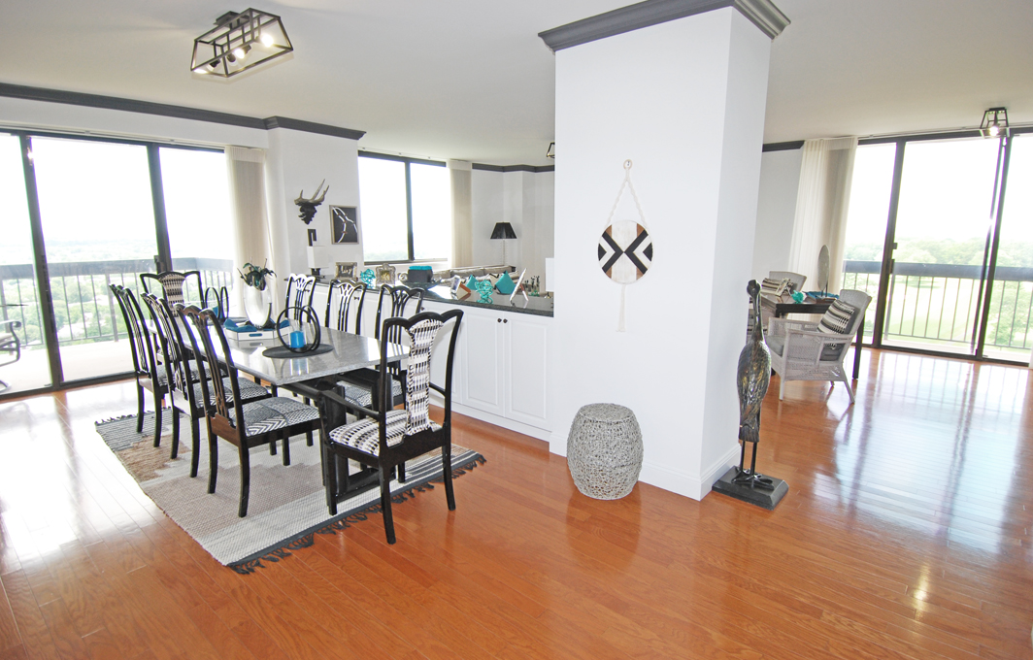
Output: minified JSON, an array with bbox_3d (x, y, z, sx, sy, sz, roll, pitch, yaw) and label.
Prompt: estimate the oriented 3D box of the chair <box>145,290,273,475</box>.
[{"bbox_3d":[-1.923,0.293,3.236,0.493,1.067,0.540,9,13,40],"label":"chair"}]

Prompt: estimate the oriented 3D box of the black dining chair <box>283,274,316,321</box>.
[{"bbox_3d":[-1.944,0.120,4.189,0.493,1.067,0.540,9,13,40],"label":"black dining chair"}]

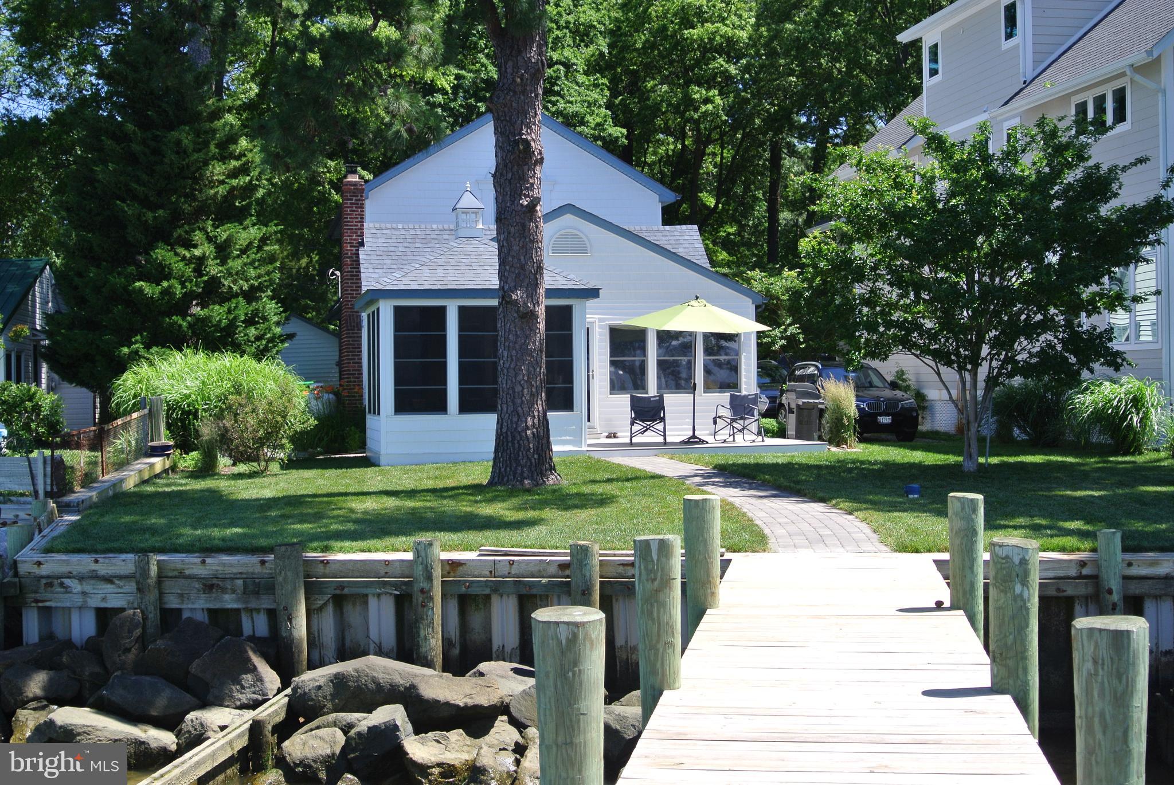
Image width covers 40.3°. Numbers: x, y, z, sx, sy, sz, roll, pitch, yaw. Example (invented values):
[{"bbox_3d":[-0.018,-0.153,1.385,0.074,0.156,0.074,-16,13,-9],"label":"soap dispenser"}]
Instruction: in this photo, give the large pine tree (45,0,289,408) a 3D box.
[{"bbox_3d":[-9.900,-4.800,37.500,5.600,11.800,5.600,-1,0,0],"label":"large pine tree"}]

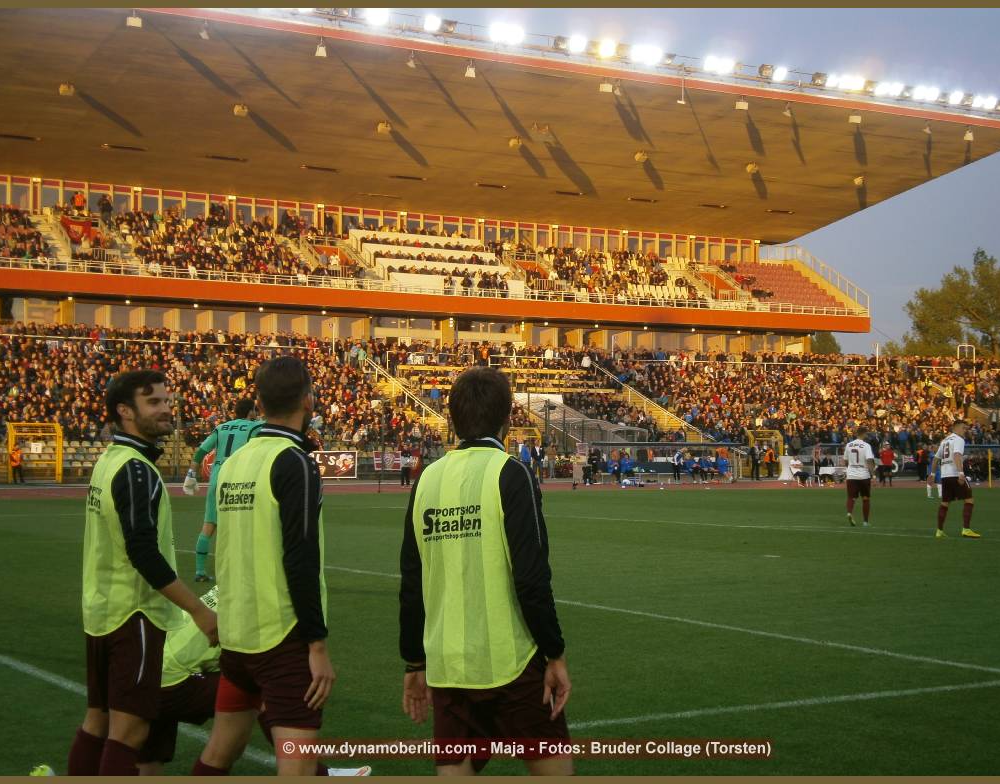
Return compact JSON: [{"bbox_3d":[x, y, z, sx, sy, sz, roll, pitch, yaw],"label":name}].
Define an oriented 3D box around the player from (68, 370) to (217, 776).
[{"bbox_3d":[-1.294,0.812,6.500,0.500,1.790,0.500,1,-2,-24],"label":"player"}]

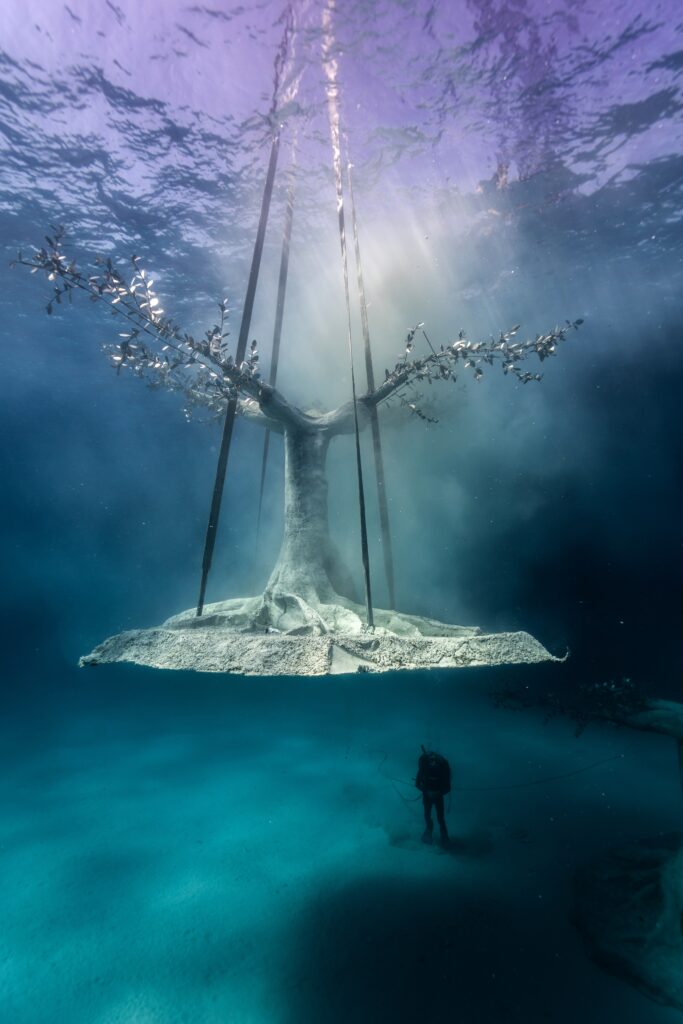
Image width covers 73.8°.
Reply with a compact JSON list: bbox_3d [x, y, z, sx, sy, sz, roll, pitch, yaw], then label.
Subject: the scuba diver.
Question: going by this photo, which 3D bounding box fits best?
[{"bbox_3d":[1.750,5.470,8.750,0.660,1.720,0.650,-1,-12,6],"label":"scuba diver"}]

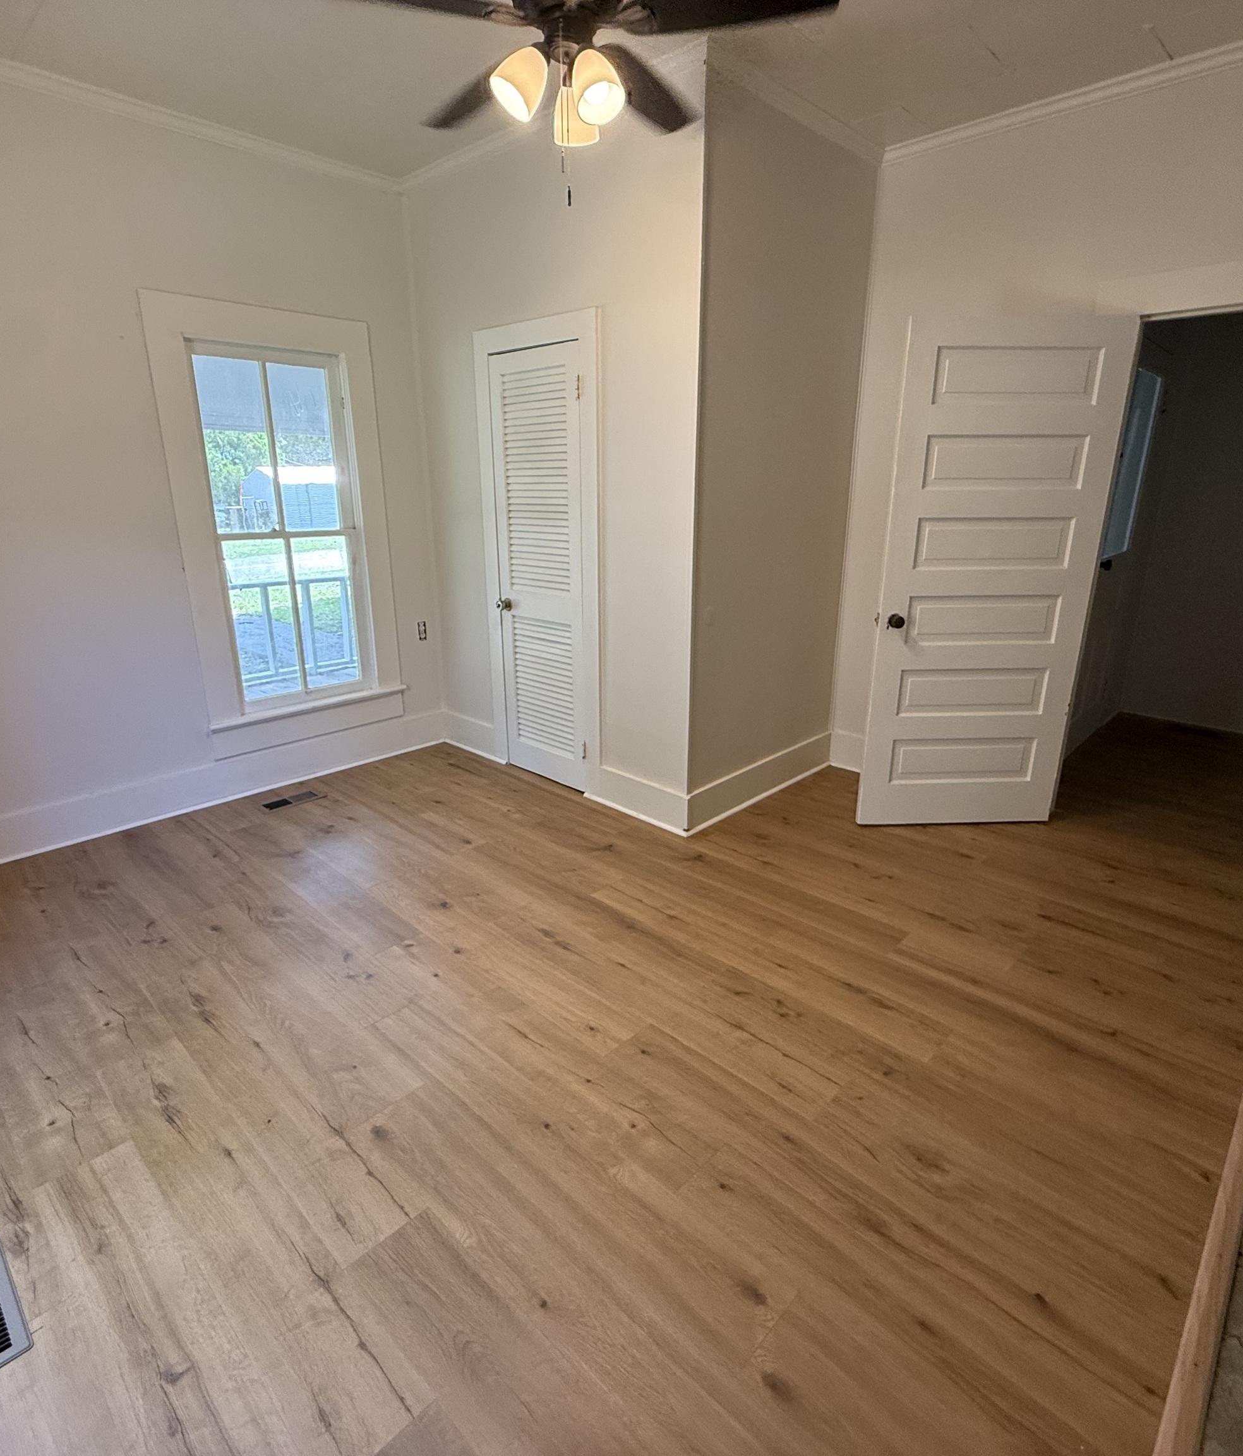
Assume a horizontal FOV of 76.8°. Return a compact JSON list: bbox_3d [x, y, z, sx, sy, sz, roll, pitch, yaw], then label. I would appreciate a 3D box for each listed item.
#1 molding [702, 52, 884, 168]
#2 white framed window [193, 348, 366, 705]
[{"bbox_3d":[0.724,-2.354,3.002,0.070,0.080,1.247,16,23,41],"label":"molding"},{"bbox_3d":[-1.597,-0.924,3.783,0.080,1.577,0.655,16,23,41],"label":"white framed window"}]

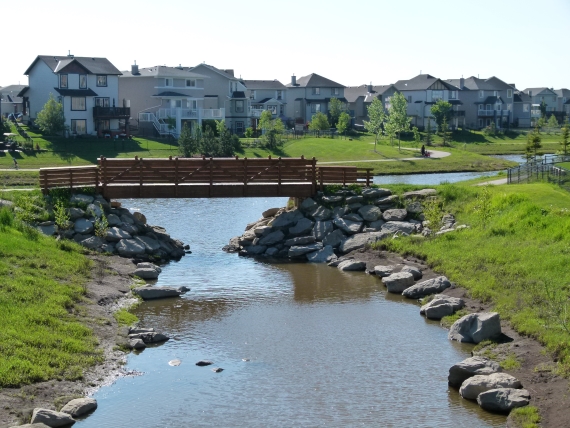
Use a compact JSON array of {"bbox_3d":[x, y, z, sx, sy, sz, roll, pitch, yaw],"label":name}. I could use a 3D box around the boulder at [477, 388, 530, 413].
[{"bbox_3d":[5.363,4.577,28.300,1.230,0.500,0.850,0,5,0],"label":"boulder"}]

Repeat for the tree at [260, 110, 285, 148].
[{"bbox_3d":[-1.539,-10.406,142.000,2.900,4.700,2.900,0,5,0],"label":"tree"}]

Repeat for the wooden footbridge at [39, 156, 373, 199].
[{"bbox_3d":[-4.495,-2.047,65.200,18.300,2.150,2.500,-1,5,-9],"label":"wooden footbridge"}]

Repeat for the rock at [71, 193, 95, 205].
[{"bbox_3d":[-10.837,-0.804,61.800,1.200,0.520,0.900,0,5,0],"label":"rock"}]

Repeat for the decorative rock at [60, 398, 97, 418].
[{"bbox_3d":[-4.938,4.651,27.600,0.800,0.380,0.620,1,5,15],"label":"decorative rock"}]

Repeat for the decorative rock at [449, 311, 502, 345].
[{"bbox_3d":[6.063,3.644,36.700,1.550,0.820,1.200,0,5,0],"label":"decorative rock"}]

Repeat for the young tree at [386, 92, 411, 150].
[{"bbox_3d":[17.521,-14.279,178.000,3.600,8.900,3.600,0,5,0],"label":"young tree"}]

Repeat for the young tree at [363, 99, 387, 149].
[{"bbox_3d":[12.341,-12.300,159.000,3.300,7.200,3.300,0,5,0],"label":"young tree"}]

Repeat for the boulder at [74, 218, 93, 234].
[{"bbox_3d":[-10.380,0.644,59.400,0.920,0.800,0.850,0,5,0],"label":"boulder"}]

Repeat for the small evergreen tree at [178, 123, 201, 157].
[{"bbox_3d":[-10.518,-8.205,127.000,2.400,3.750,2.400,0,5,0],"label":"small evergreen tree"}]

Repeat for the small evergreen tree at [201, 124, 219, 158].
[{"bbox_3d":[-8.381,-8.126,128.000,2.000,3.600,2.000,0,5,0],"label":"small evergreen tree"}]

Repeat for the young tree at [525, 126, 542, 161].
[{"bbox_3d":[28.231,-8.009,131.000,2.100,3.950,2.100,0,5,0],"label":"young tree"}]

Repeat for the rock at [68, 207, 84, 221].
[{"bbox_3d":[-10.903,-0.026,60.300,0.850,0.680,0.800,0,5,0],"label":"rock"}]

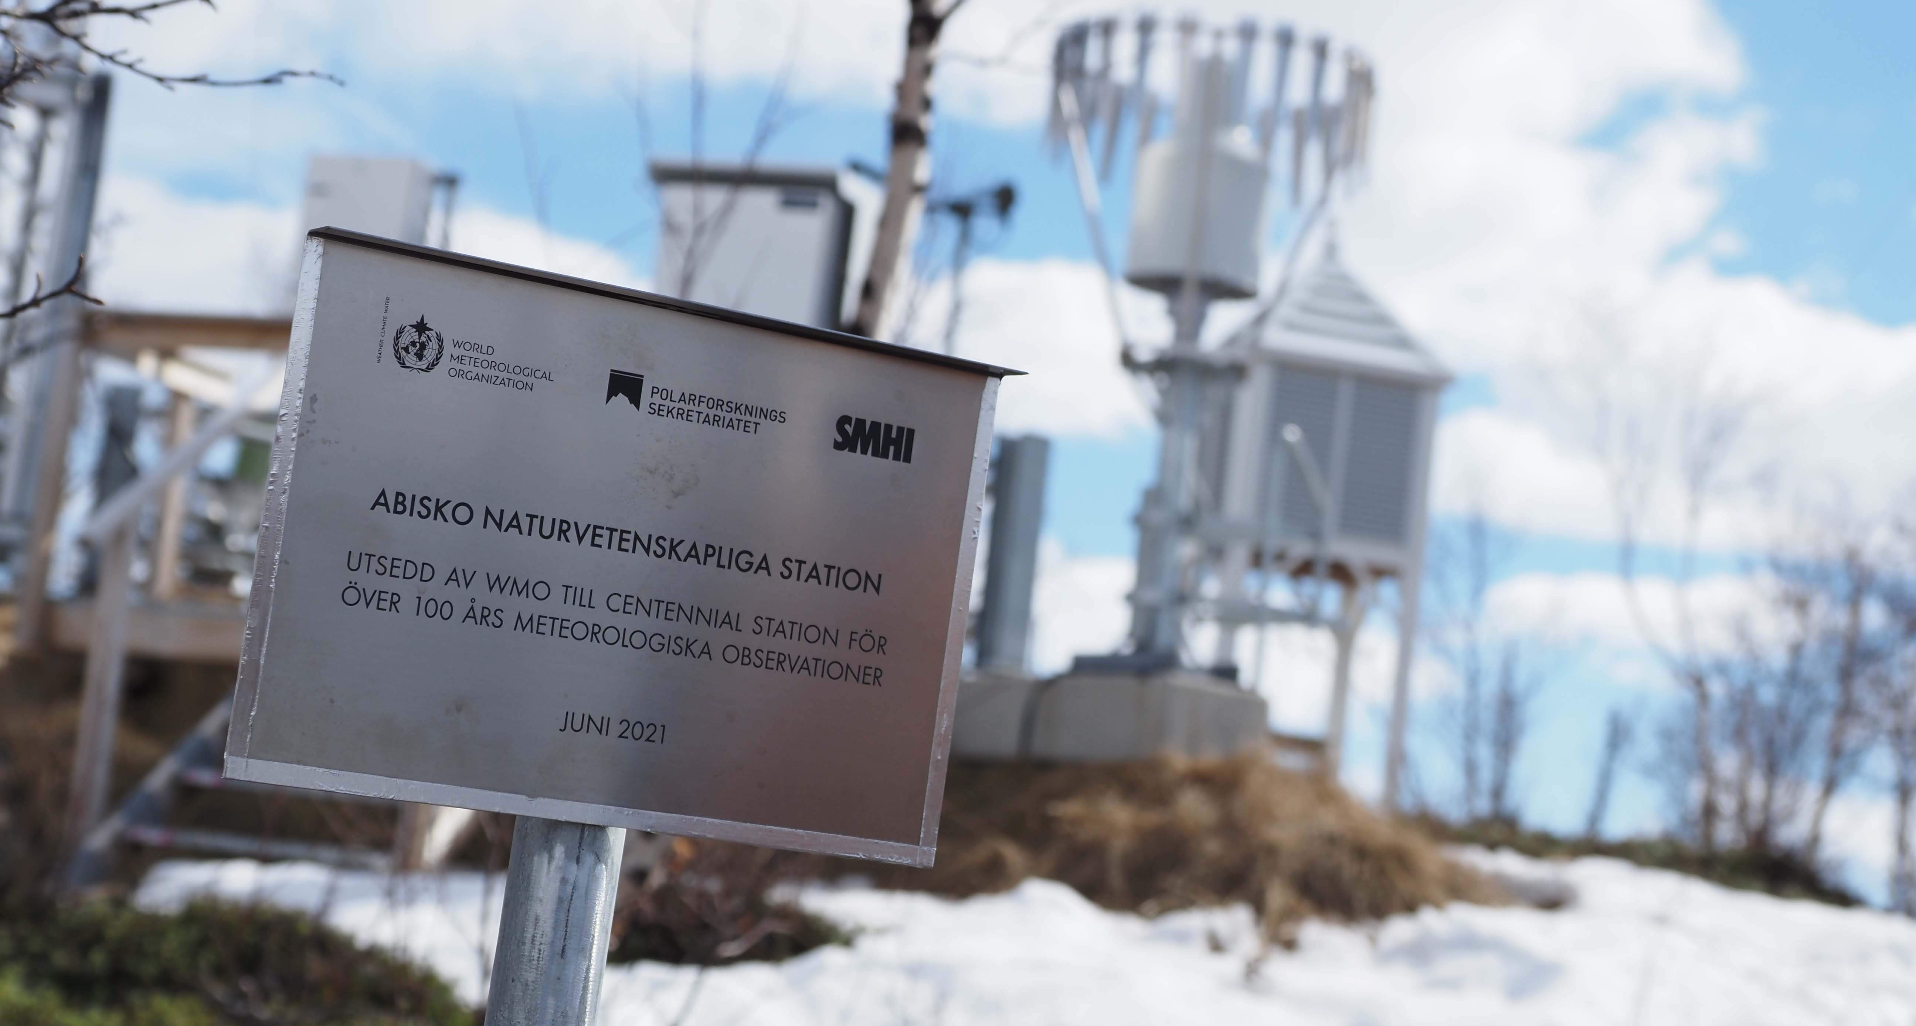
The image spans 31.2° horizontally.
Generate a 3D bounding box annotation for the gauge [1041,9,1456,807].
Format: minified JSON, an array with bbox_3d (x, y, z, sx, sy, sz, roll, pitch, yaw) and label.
[{"bbox_3d":[0.697,-0.345,10.411,1.030,2.120,1.030,6,-6,4],"label":"gauge"}]

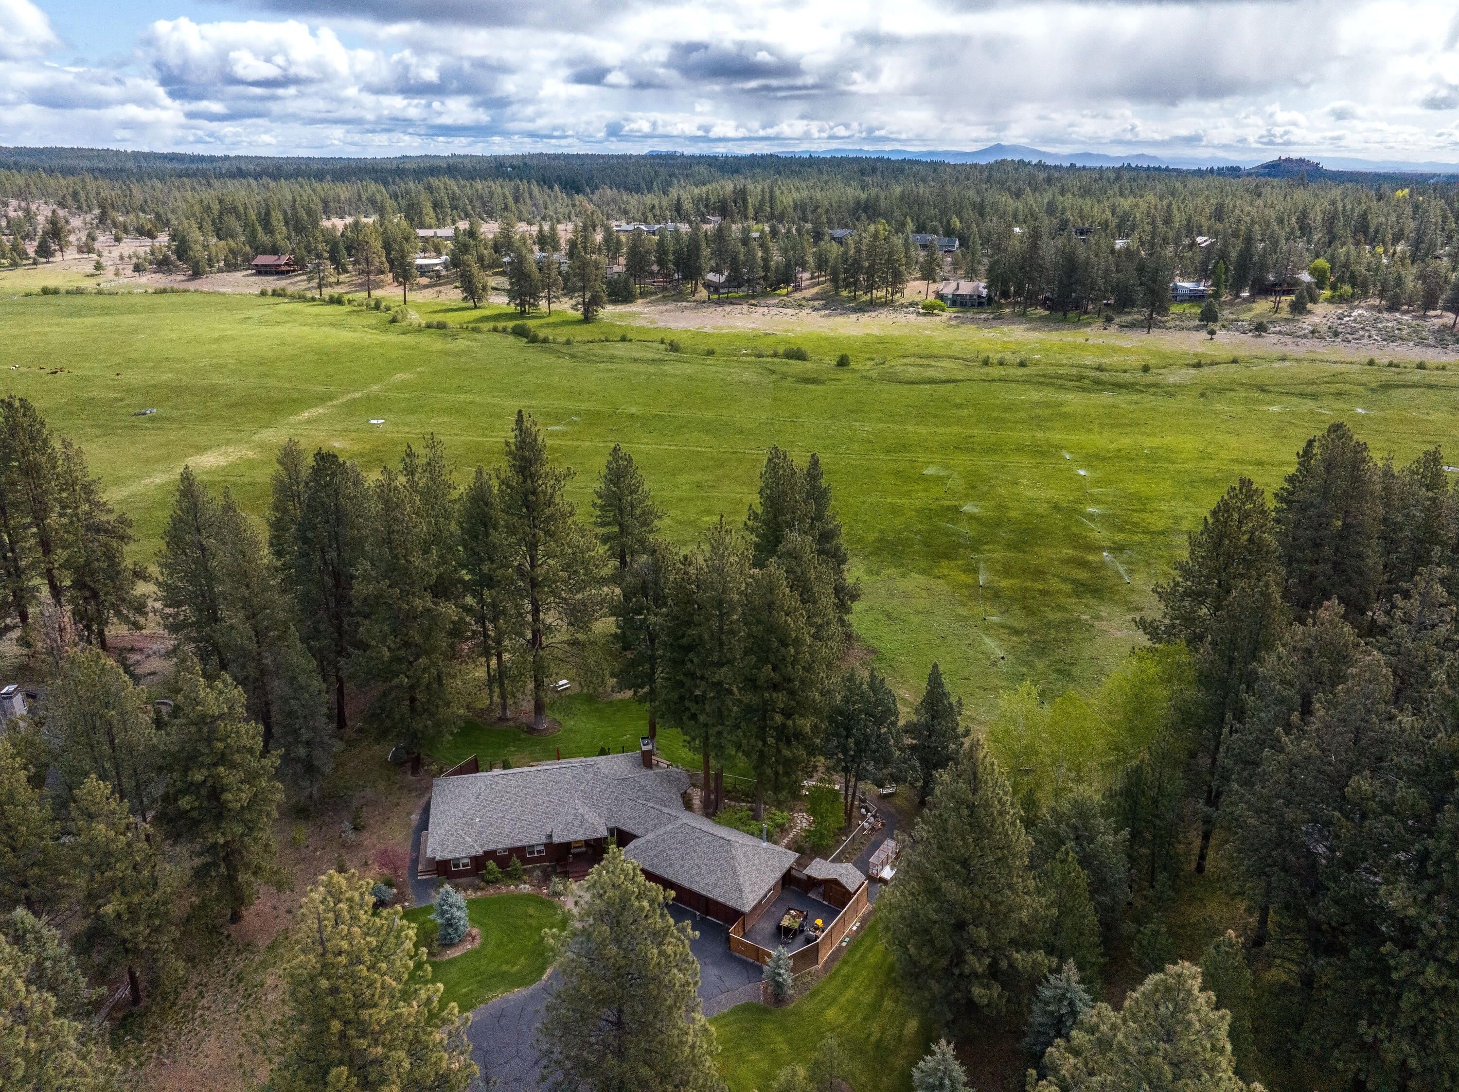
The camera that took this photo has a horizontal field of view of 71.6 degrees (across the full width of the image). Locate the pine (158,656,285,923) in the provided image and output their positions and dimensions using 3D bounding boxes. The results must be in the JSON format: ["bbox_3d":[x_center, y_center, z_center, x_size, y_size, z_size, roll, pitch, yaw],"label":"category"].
[{"bbox_3d":[-37.800,18.210,73.620,8.720,22.590,8.720,1,21,0],"label":"pine"}]

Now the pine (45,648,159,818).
[{"bbox_3d":[-50.060,17.020,80.950,8.760,19.290,8.760,1,21,0],"label":"pine"}]

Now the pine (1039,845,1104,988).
[{"bbox_3d":[25.640,28.040,75.680,4.690,13.430,4.690,0,21,0],"label":"pine"}]

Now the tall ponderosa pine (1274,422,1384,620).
[{"bbox_3d":[68.040,0.300,115.010,11.930,29.400,11.930,1,21,0],"label":"tall ponderosa pine"}]

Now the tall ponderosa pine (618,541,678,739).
[{"bbox_3d":[-7.790,9.875,94.643,5.656,22.537,5.656,0,21,0],"label":"tall ponderosa pine"}]

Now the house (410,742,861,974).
[{"bbox_3d":[-9.180,23.210,85.140,35.890,5.800,21.700,3,21,5],"label":"house"}]

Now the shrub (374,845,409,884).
[{"bbox_3d":[-29.870,28.070,89.340,2.920,3.190,2.920,0,21,0],"label":"shrub"}]

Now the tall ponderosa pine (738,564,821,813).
[{"bbox_3d":[4.123,12.580,85.041,7.000,24.273,7.000,0,21,0],"label":"tall ponderosa pine"}]

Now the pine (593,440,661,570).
[{"bbox_3d":[-11.480,1.125,113.106,7.528,25.835,7.528,0,21,0],"label":"pine"}]

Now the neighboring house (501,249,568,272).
[{"bbox_3d":[-94.030,-134.970,481.820,31.000,7.000,13.000,-5,22,-15],"label":"neighboring house"}]

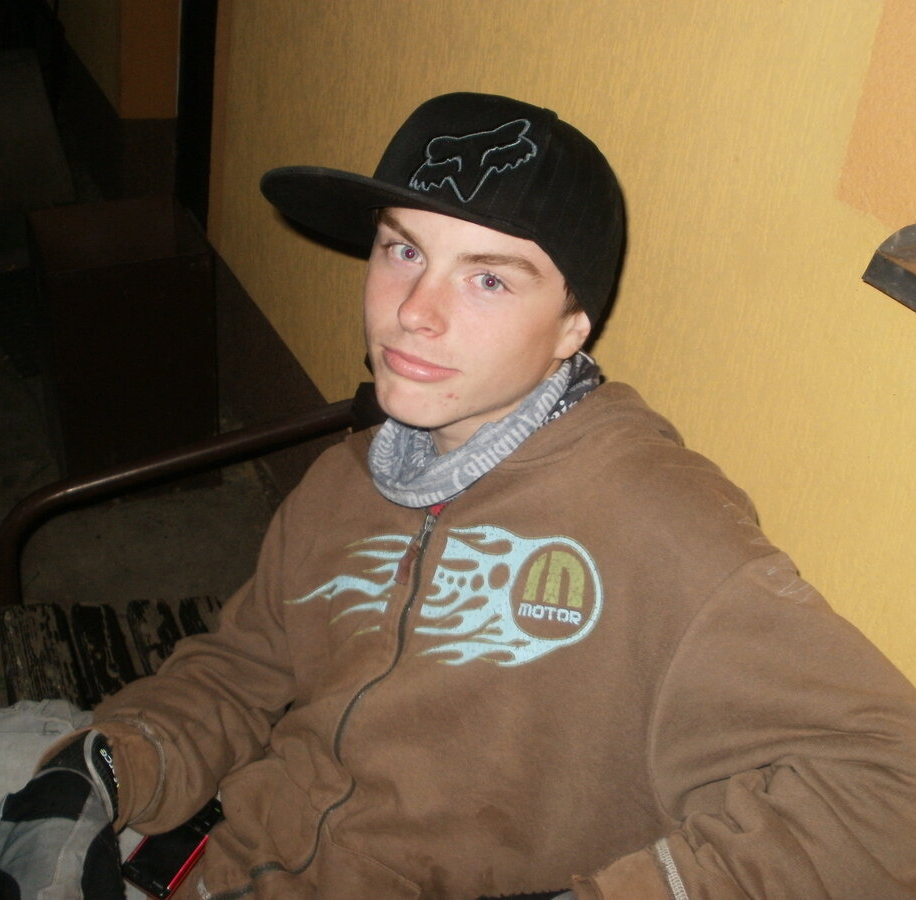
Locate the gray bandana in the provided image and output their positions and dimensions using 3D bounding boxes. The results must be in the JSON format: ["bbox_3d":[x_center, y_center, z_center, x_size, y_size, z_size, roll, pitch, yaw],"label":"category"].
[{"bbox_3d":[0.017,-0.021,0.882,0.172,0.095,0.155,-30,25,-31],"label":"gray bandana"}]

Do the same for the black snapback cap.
[{"bbox_3d":[0.005,-0.189,0.876,0.268,0.138,0.186,25,-10,-35],"label":"black snapback cap"}]

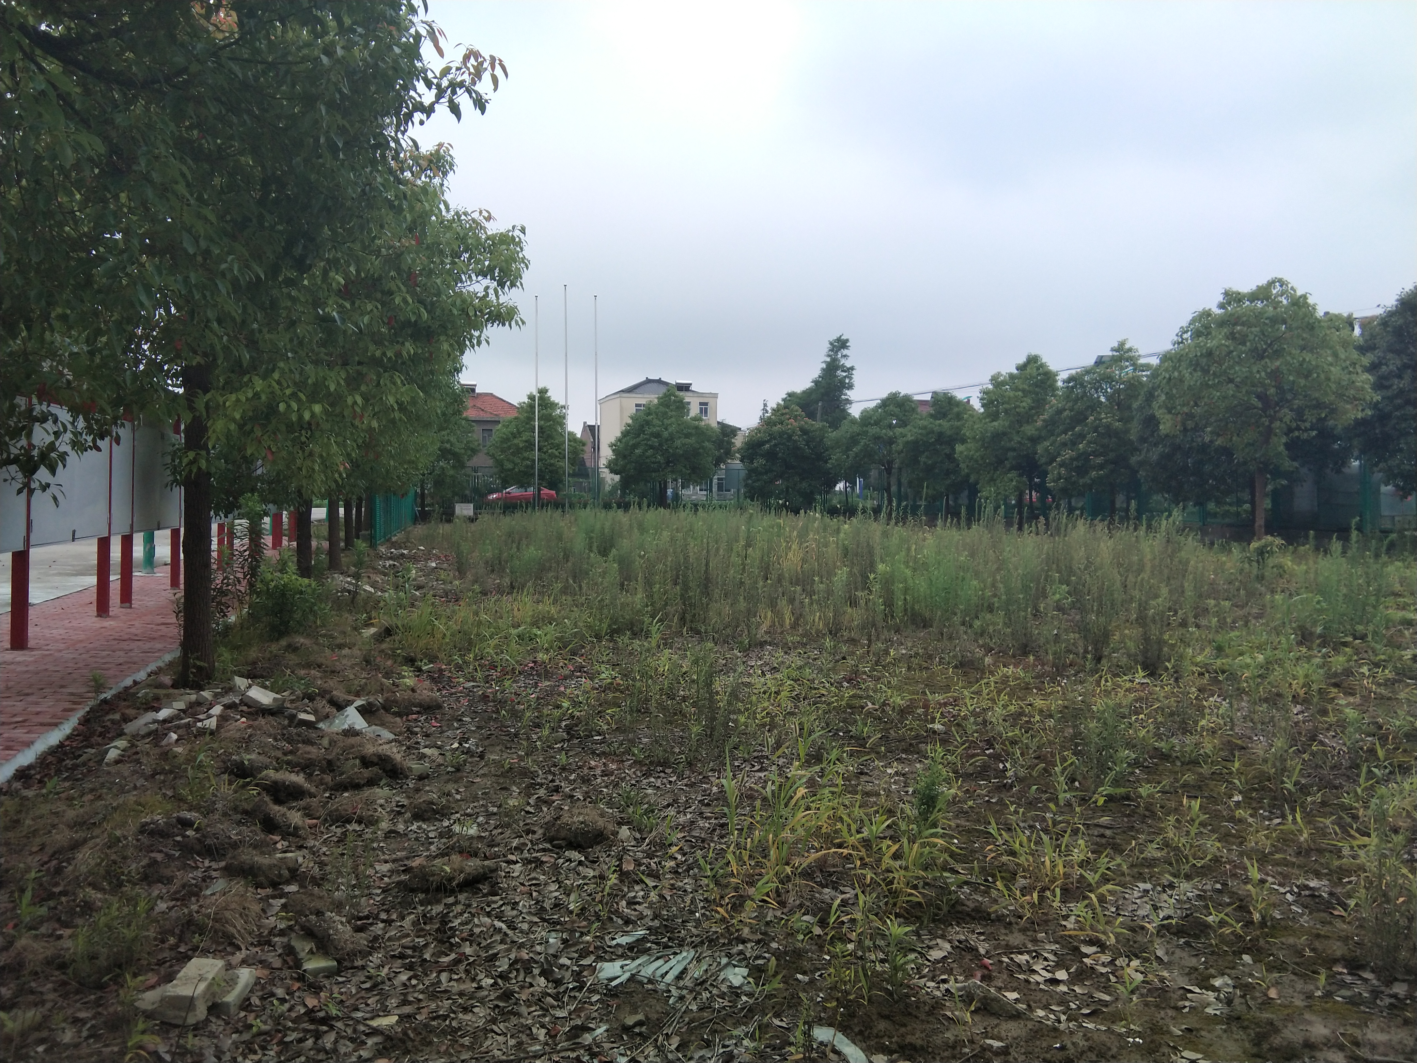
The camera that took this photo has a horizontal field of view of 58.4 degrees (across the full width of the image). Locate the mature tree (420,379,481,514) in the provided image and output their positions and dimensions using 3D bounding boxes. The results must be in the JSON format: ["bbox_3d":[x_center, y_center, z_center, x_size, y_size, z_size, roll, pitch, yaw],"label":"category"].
[{"bbox_3d":[-13.986,-3.985,64.000,5.000,7.000,5.000,0,2,0],"label":"mature tree"}]

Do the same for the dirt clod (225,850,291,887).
[{"bbox_3d":[-1.598,1.177,4.500,0.230,0.115,0.180,-1,2,-12],"label":"dirt clod"}]

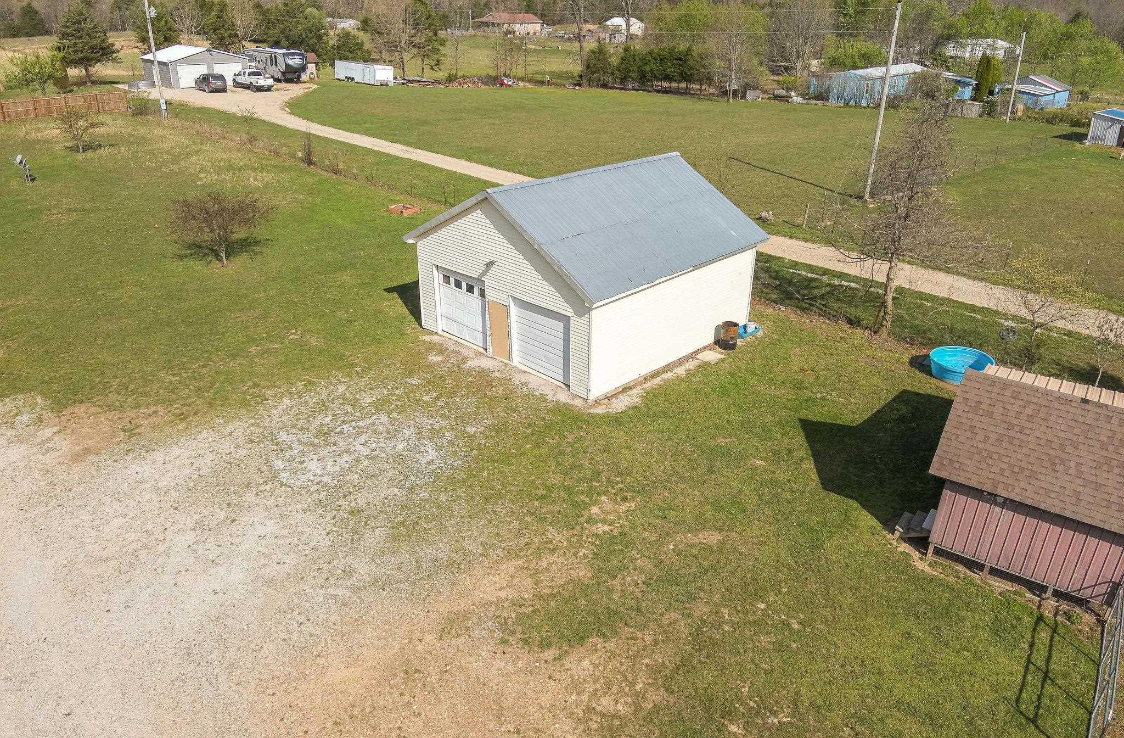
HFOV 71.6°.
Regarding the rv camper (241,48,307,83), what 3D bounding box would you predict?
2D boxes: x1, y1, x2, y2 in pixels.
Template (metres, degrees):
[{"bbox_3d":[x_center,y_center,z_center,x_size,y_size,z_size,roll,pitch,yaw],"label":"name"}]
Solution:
[{"bbox_3d":[-36.191,-38.398,98.178,10.400,3.550,2.650,22,32,36],"label":"rv camper"}]

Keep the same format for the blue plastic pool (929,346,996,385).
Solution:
[{"bbox_3d":[12.014,-0.027,23.543,1.780,0.580,1.780,1,25,0],"label":"blue plastic pool"}]

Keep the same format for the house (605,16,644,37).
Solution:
[{"bbox_3d":[20.692,-112.101,255.068,8.800,5.580,9.600,-20,32,-37],"label":"house"}]

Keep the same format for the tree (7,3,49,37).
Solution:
[{"bbox_3d":[-151.838,-99.083,221.457,8.800,9.000,8.800,-14,29,-29],"label":"tree"}]

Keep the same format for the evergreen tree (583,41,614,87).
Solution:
[{"bbox_3d":[4.567,-37.942,96.851,4.086,5.397,4.086,1,25,0],"label":"evergreen tree"}]

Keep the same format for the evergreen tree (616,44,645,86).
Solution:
[{"bbox_3d":[9.046,-40.355,103.595,3.800,5.450,3.800,3,25,4],"label":"evergreen tree"}]

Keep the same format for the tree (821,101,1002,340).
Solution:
[{"bbox_3d":[10.864,-4.645,24.446,5.400,7.500,5.000,1,25,0],"label":"tree"}]

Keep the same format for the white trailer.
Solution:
[{"bbox_3d":[-24.336,-36.290,95.688,2.550,2.500,9.300,-20,32,-38],"label":"white trailer"}]

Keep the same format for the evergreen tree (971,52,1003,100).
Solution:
[{"bbox_3d":[51.043,-35.279,93.838,3.747,5.460,3.372,1,25,0],"label":"evergreen tree"}]

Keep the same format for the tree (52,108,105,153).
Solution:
[{"bbox_3d":[-32.989,-16.304,53.357,3.590,3.021,3.590,1,25,0],"label":"tree"}]

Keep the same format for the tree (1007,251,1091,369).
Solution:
[{"bbox_3d":[14.042,-1.607,22.858,2.350,3.500,2.200,1,25,0],"label":"tree"}]

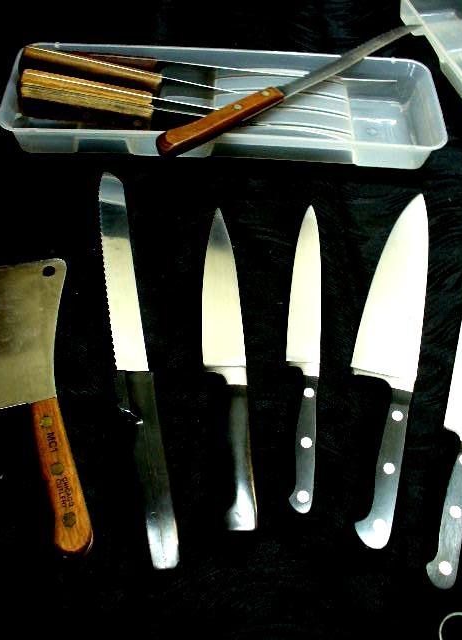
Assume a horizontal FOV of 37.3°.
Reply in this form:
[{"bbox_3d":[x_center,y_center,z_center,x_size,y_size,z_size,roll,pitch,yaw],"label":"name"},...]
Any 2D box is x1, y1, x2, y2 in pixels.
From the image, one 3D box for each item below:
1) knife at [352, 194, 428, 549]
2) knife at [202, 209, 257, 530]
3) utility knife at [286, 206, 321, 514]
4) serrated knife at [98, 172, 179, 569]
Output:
[{"bbox_3d":[0.118,0.013,0.513,0.047,0.020,0.320,12,55,6],"label":"knife"},{"bbox_3d":[-0.005,0.018,0.504,0.032,0.020,0.276,-1,55,-3],"label":"knife"},{"bbox_3d":[0.055,0.012,0.513,0.025,0.017,0.273,6,55,2],"label":"utility knife"},{"bbox_3d":[-0.077,0.010,0.504,0.027,0.022,0.345,-8,56,-8],"label":"serrated knife"}]

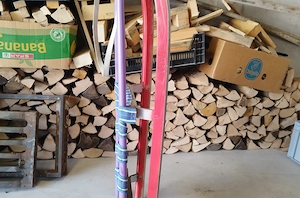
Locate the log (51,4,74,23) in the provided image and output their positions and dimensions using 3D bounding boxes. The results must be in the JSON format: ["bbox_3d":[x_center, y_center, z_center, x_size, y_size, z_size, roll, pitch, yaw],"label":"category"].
[{"bbox_3d":[-0.526,-0.518,1.697,0.125,0.110,0.270,-6,17,-11],"label":"log"}]

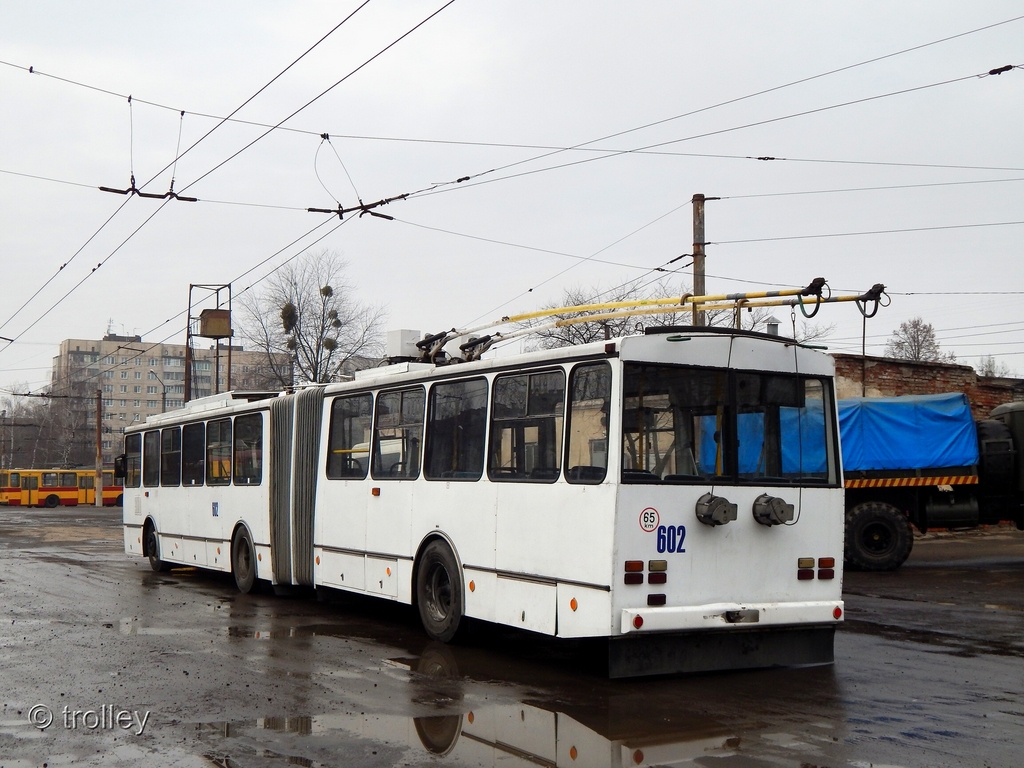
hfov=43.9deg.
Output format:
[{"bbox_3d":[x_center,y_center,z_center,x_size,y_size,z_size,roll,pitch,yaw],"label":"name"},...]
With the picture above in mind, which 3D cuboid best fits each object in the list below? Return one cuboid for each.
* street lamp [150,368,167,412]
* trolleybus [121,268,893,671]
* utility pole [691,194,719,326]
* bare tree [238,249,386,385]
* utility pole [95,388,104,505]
[{"bbox_3d":[-28.726,4.437,102.563,1.500,11.339,0.350,2,-5,-17],"label":"street lamp"},{"bbox_3d":[-2.144,1.309,18.136,2.600,3.490,18.300,4,-5,-30],"label":"trolleybus"},{"bbox_3d":[4.978,-0.350,33.635,0.330,9.459,0.330,0,-4,0],"label":"utility pole"},{"bbox_3d":[-12.062,-0.163,75.386,8.900,15.916,8.400,1,-4,0],"label":"bare tree"},{"bbox_3d":[-32.621,5.119,100.641,0.420,9.188,0.420,-1,-4,0],"label":"utility pole"}]

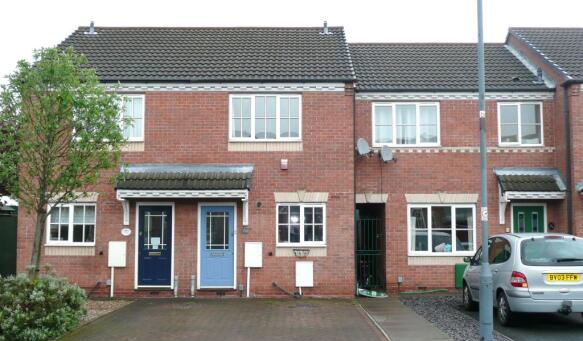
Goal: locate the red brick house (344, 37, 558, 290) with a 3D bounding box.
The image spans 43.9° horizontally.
[{"bbox_3d":[4.080,-0.297,21.801,5.100,7.300,7.600,0,-5,0],"label":"red brick house"}]

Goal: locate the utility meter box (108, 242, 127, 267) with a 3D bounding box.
[{"bbox_3d":[-4.108,1.983,17.094,0.430,0.620,0.160,0,-5,0],"label":"utility meter box"}]

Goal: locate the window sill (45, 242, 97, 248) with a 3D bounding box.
[{"bbox_3d":[-5.230,1.772,17.112,1.230,0.090,0.140,0,-5,0],"label":"window sill"}]

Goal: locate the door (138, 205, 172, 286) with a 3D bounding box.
[{"bbox_3d":[-3.225,1.778,17.213,0.855,1.937,0.080,0,-5,0],"label":"door"}]

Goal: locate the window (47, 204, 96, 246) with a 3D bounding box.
[{"bbox_3d":[-5.222,1.284,17.233,1.209,0.996,0.100,0,-5,0],"label":"window"}]

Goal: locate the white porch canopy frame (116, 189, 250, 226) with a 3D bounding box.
[{"bbox_3d":[-2.491,0.872,16.900,3.035,0.819,0.570,0,-5,0],"label":"white porch canopy frame"}]

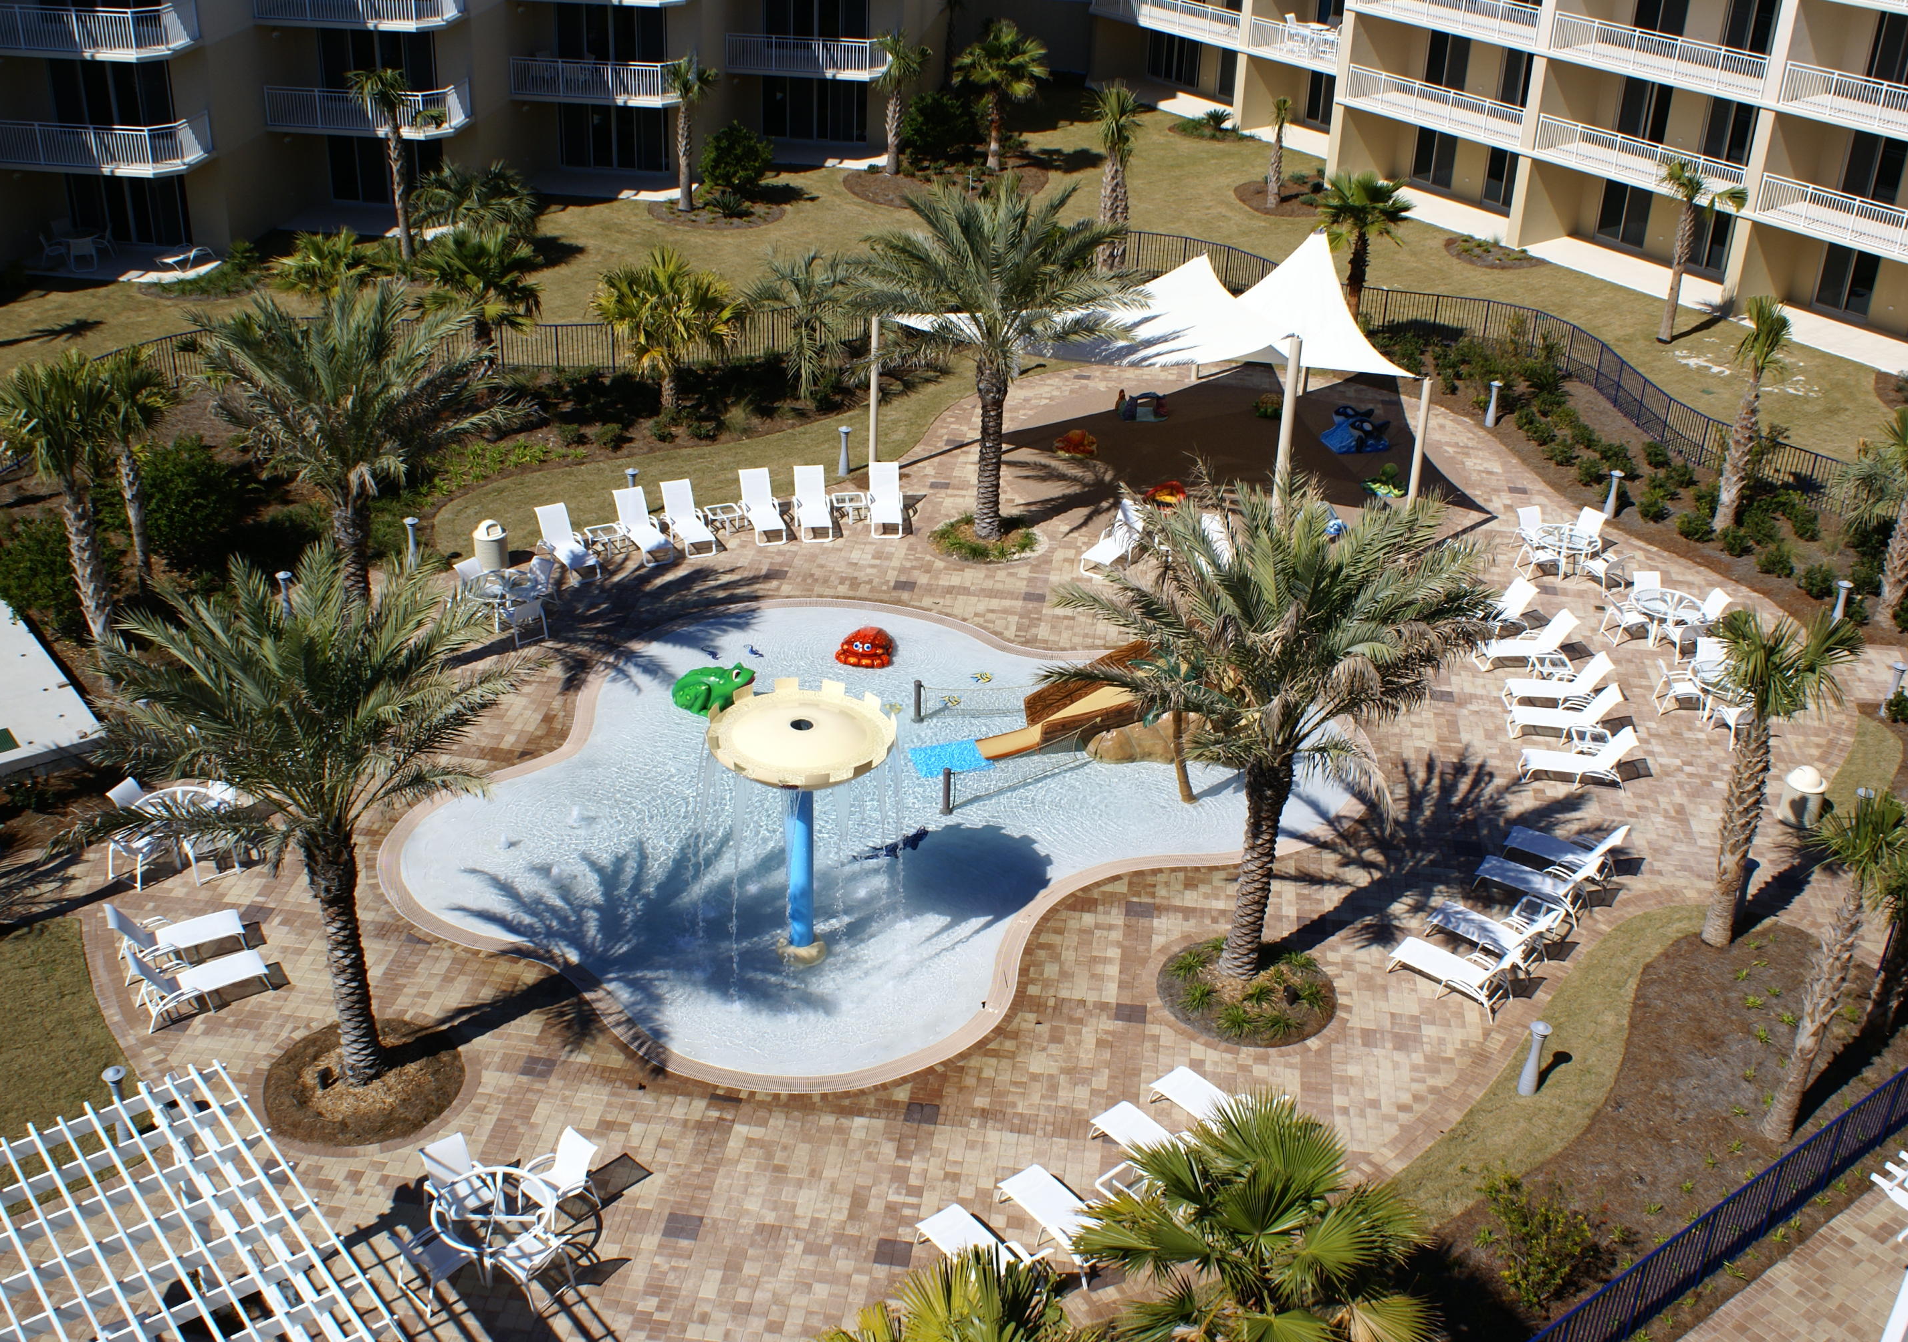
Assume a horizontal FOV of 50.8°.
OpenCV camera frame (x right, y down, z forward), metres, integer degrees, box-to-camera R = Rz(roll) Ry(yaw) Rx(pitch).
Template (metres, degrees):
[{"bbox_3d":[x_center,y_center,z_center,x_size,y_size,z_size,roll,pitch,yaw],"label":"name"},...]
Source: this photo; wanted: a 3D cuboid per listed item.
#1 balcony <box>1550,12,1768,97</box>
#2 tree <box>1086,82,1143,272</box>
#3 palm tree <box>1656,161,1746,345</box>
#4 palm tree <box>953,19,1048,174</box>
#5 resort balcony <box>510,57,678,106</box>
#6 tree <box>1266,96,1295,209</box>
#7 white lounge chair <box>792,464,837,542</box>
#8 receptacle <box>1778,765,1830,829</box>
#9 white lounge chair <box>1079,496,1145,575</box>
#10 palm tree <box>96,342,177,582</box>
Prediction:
[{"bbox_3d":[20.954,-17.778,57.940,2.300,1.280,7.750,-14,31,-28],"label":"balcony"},{"bbox_3d":[4.180,-12.947,54.508,1.750,5.700,1.750,2,27,0],"label":"tree"},{"bbox_3d":[18.732,-10.628,51.169,2.160,4.550,2.160,1,29,0],"label":"palm tree"},{"bbox_3d":[1.687,-19.719,68.979,3.300,5.100,3.300,2,27,-1],"label":"palm tree"},{"bbox_3d":[-10.523,-17.995,60.704,5.200,1.300,2.100,4,29,5],"label":"resort balcony"},{"bbox_3d":[10.474,-16.719,64.764,0.950,3.400,0.950,2,27,0],"label":"tree"},{"bbox_3d":[-2.865,-3.412,41.034,0.700,0.940,1.740,-3,30,-8],"label":"white lounge chair"},{"bbox_3d":[13.507,1.938,31.786,0.694,0.885,0.694,9,28,13],"label":"receptacle"},{"bbox_3d":[3.200,-2.596,39.917,0.700,0.920,1.750,16,33,25],"label":"white lounge chair"},{"bbox_3d":[-14.659,-3.566,36.075,1.700,4.500,1.600,2,27,-1],"label":"palm tree"}]

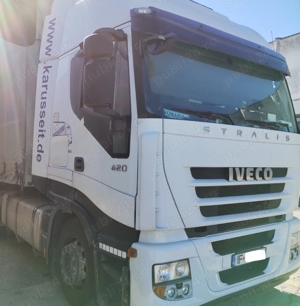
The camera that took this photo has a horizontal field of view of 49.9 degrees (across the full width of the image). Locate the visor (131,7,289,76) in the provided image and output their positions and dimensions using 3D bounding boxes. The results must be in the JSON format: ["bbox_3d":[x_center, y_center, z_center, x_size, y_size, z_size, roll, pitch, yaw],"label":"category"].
[{"bbox_3d":[0.822,-1.075,3.383,2.320,0.260,0.290,2,-1,-37],"label":"visor"}]

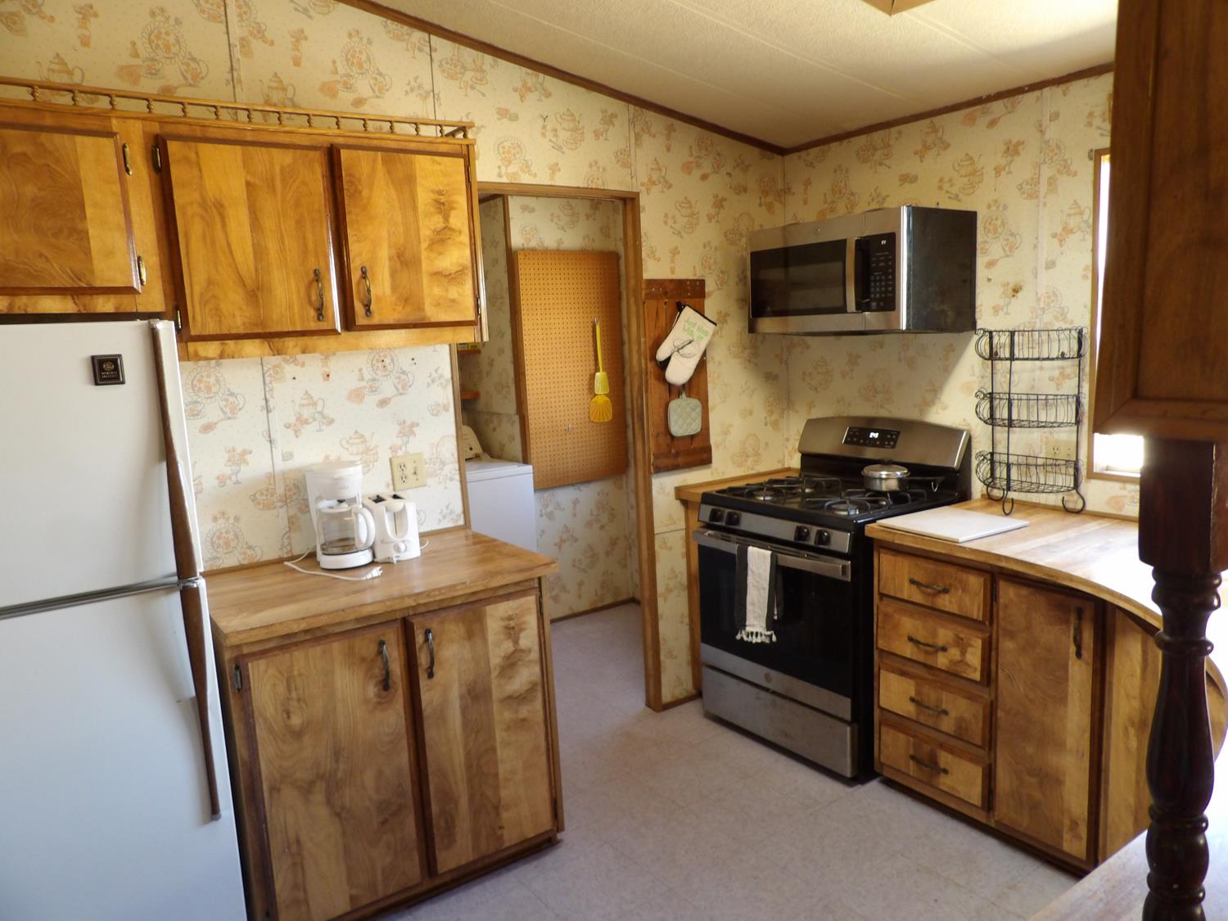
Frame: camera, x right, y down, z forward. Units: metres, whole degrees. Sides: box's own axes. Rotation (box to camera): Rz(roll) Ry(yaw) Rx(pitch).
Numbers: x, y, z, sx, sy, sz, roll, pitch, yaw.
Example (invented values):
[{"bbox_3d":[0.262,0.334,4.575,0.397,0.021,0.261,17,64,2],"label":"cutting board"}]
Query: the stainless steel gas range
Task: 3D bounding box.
[{"bbox_3d":[0.829,0.459,3.301,0.708,1.178,0.749,-9,11,-35],"label":"stainless steel gas range"}]

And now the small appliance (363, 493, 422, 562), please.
[{"bbox_3d":[-0.723,0.210,2.759,0.146,0.176,0.242,-6,9,-23],"label":"small appliance"}]

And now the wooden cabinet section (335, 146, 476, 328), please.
[{"bbox_3d":[-0.680,-0.649,2.595,0.399,0.498,0.320,-8,10,-33],"label":"wooden cabinet section"}]

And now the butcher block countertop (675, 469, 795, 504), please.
[{"bbox_3d":[0.590,0.102,3.722,0.629,0.050,0.228,-9,11,-35],"label":"butcher block countertop"}]

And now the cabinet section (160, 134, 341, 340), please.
[{"bbox_3d":[-1.028,-0.592,2.368,0.400,0.502,0.320,-8,10,-33],"label":"cabinet section"}]

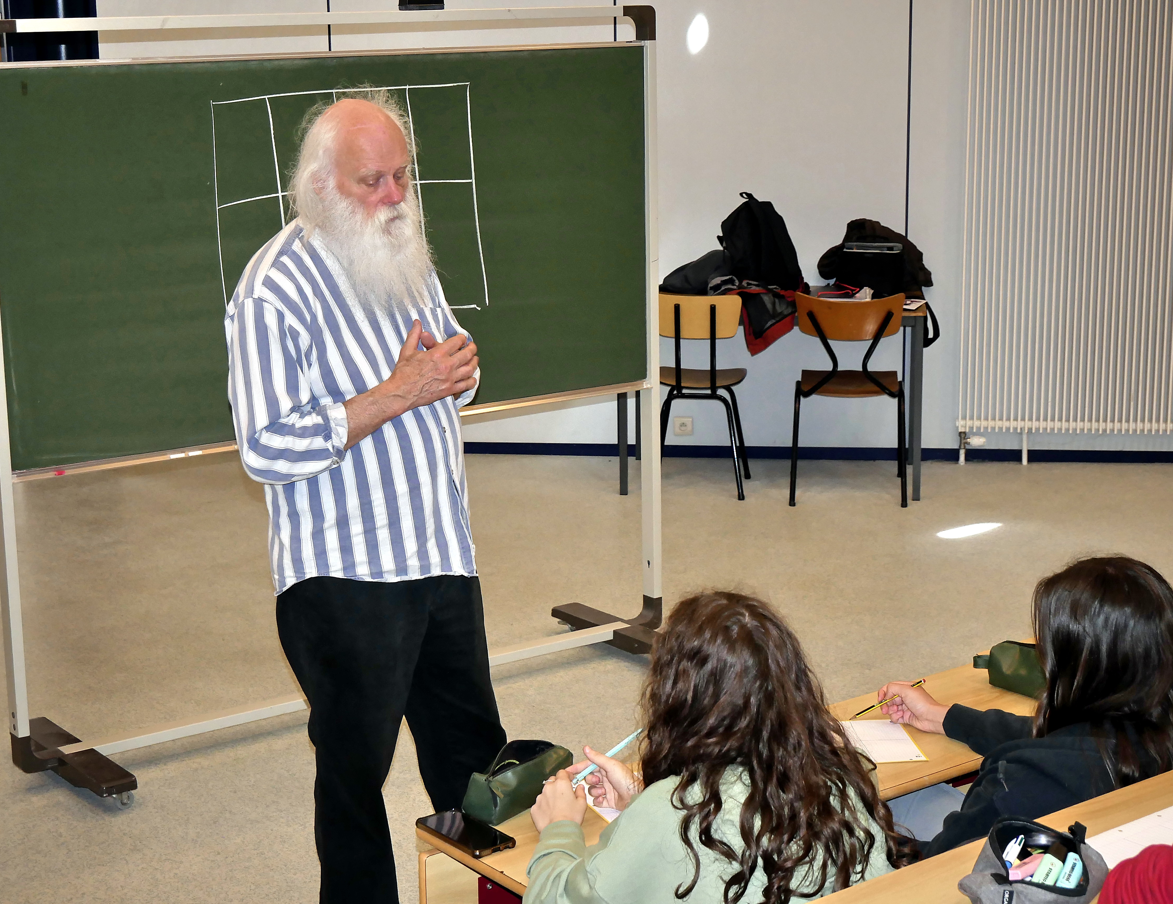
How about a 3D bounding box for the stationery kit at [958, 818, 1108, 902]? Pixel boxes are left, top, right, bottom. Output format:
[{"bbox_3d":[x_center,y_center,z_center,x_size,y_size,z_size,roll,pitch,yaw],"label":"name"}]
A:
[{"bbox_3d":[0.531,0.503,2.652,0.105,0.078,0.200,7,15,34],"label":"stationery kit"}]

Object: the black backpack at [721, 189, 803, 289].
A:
[{"bbox_3d":[0.754,-0.890,9.469,0.200,0.430,0.300,10,16,41],"label":"black backpack"}]

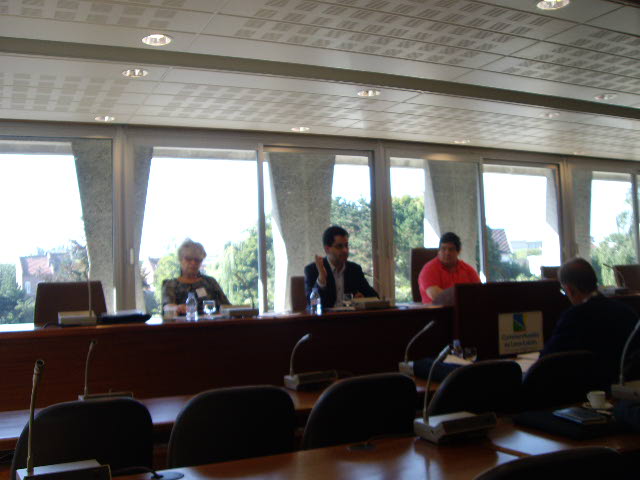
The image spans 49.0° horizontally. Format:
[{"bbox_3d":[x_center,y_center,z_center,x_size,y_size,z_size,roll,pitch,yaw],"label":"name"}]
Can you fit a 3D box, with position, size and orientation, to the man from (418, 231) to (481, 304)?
[{"bbox_3d":[1.077,0.585,5.546,0.580,1.310,0.720,-1,-2,-20],"label":"man"}]

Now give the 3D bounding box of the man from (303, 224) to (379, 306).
[{"bbox_3d":[0.206,0.571,5.092,0.580,1.350,0.750,-1,-2,-22],"label":"man"}]

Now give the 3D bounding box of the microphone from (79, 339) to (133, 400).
[{"bbox_3d":[-0.868,0.558,2.947,0.260,0.300,0.290,0,-2,-26],"label":"microphone"}]

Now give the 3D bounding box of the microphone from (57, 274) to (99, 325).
[{"bbox_3d":[-1.443,0.354,4.192,0.210,0.290,0.200,-1,-2,-24],"label":"microphone"}]

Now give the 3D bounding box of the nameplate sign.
[{"bbox_3d":[1.486,0.680,5.171,0.440,0.305,0.020,0,-2,-26],"label":"nameplate sign"}]

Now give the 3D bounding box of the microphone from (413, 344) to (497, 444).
[{"bbox_3d":[0.450,0.466,2.197,0.250,0.305,0.210,-1,-2,-24],"label":"microphone"}]

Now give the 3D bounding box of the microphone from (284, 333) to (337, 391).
[{"bbox_3d":[-0.004,0.572,3.393,0.260,0.280,0.280,0,-2,-26],"label":"microphone"}]

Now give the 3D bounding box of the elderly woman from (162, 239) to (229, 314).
[{"bbox_3d":[-0.813,0.613,4.729,0.500,1.250,0.680,-1,-2,-19],"label":"elderly woman"}]

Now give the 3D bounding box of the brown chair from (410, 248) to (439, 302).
[{"bbox_3d":[1.122,0.647,5.783,0.540,1.170,0.600,-1,-2,-24],"label":"brown chair"}]

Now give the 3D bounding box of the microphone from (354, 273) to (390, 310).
[{"bbox_3d":[0.350,0.381,5.295,0.280,0.270,0.300,0,-2,-26],"label":"microphone"}]

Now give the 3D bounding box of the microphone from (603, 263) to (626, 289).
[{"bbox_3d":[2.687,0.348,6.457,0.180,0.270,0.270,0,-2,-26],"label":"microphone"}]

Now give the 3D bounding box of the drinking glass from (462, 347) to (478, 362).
[{"bbox_3d":[0.782,0.610,3.644,0.072,0.105,0.072,-1,-2,-24],"label":"drinking glass"}]

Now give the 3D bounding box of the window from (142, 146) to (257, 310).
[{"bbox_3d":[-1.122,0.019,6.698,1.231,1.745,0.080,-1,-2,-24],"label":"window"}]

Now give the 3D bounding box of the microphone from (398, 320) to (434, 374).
[{"bbox_3d":[0.586,0.554,3.665,0.260,0.300,0.290,0,-2,-26],"label":"microphone"}]

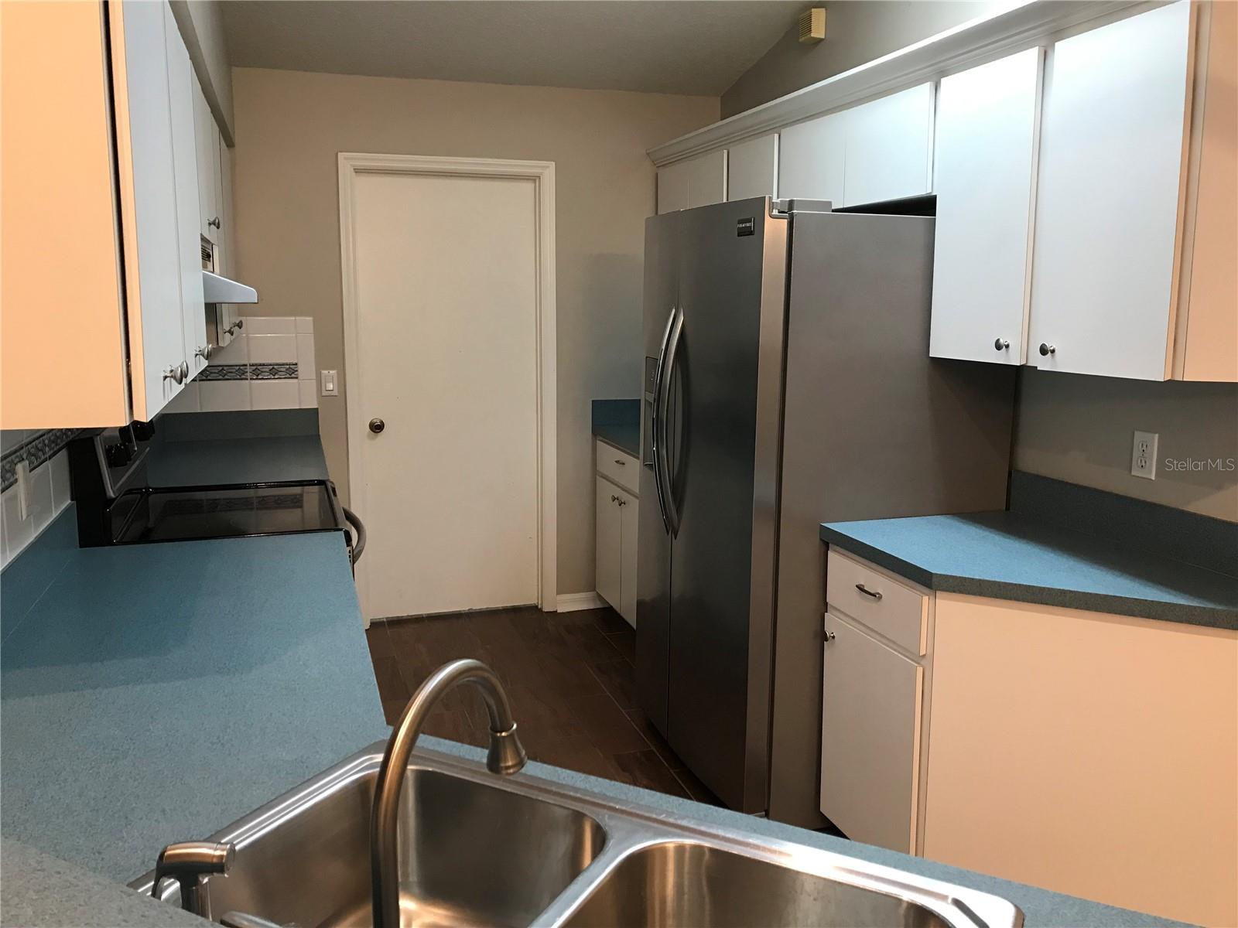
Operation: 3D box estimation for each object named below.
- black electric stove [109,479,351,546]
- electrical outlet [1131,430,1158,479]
[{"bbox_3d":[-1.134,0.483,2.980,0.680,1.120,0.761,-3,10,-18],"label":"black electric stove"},{"bbox_3d":[1.296,-0.022,2.473,0.008,0.114,0.071,-3,10,-18],"label":"electrical outlet"}]

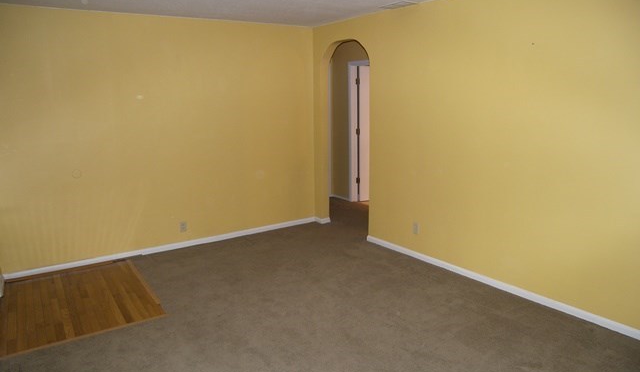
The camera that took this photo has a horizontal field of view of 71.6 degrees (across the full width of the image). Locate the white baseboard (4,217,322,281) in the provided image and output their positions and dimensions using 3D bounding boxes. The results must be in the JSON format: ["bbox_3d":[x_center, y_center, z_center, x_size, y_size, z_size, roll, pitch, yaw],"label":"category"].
[{"bbox_3d":[-1.413,0.623,4.856,3.366,0.077,0.030,-9,13,-35],"label":"white baseboard"}]

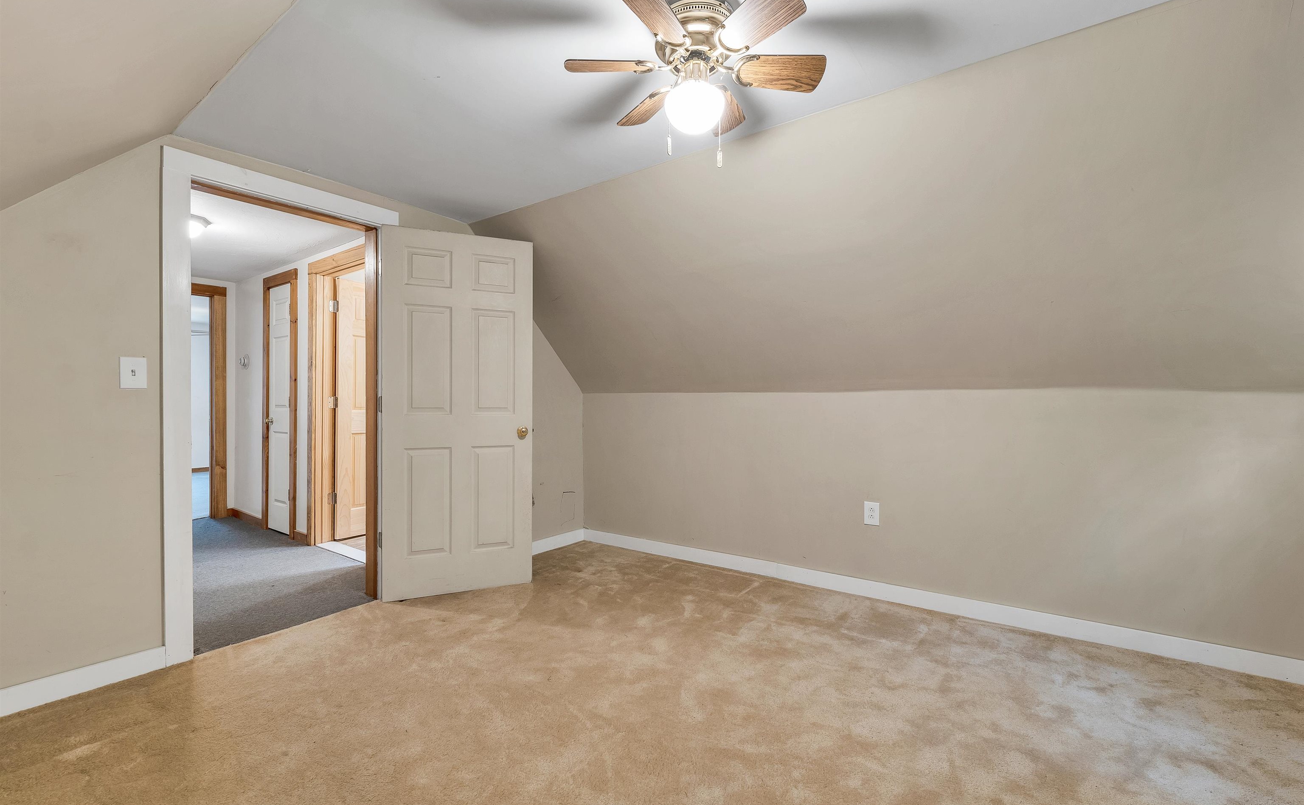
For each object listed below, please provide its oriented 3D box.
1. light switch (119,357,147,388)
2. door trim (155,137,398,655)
[{"bbox_3d":[-2.051,-0.116,2.008,0.014,0.119,0.073,0,0,38],"label":"light switch"},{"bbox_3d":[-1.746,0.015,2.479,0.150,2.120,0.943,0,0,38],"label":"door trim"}]

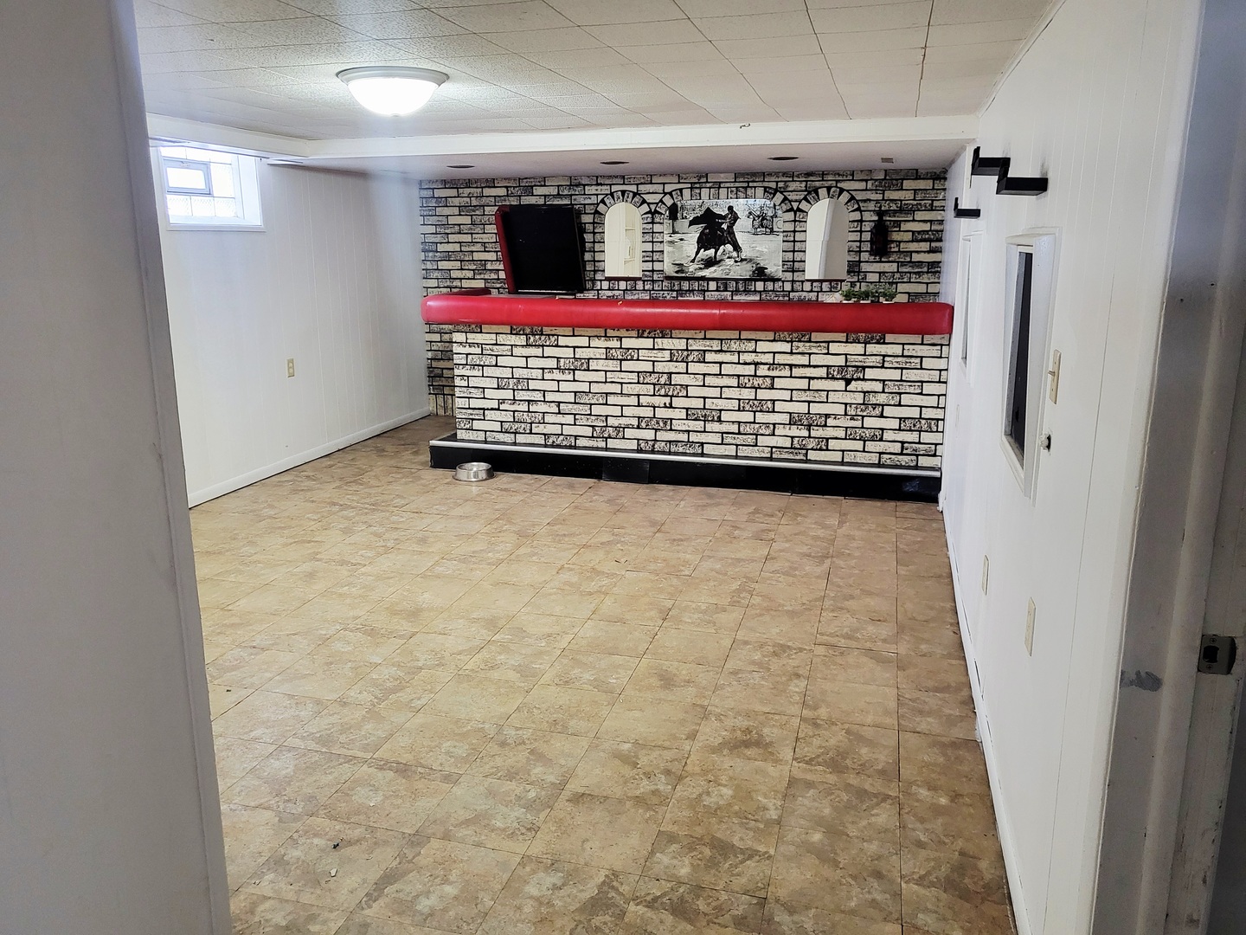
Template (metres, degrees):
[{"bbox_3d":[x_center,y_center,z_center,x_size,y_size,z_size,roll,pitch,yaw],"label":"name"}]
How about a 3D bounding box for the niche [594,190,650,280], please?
[{"bbox_3d":[0.013,-1.851,7.486,0.475,0.700,0.100,4,14,15],"label":"niche"}]

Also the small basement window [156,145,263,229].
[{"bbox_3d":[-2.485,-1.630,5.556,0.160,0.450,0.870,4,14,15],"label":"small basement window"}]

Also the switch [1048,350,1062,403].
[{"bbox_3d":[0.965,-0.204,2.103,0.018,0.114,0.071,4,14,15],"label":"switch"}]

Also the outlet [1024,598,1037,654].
[{"bbox_3d":[0.965,0.377,2.220,0.009,0.116,0.071,4,14,15],"label":"outlet"}]

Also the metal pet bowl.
[{"bbox_3d":[-0.975,0.028,6.144,0.262,0.066,0.262,0,14,0],"label":"metal pet bowl"}]

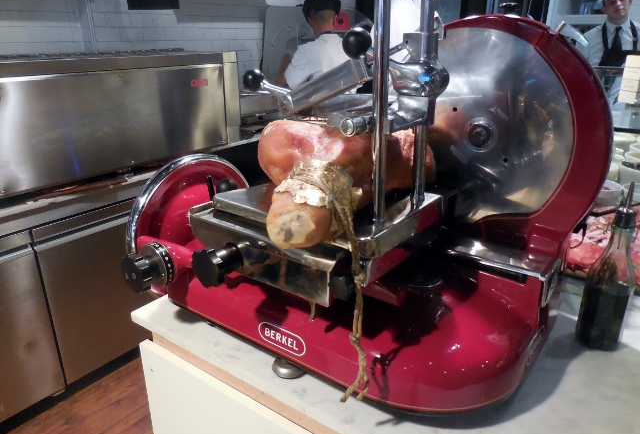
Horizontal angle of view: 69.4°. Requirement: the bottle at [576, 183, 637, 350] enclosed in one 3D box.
[{"bbox_3d":[0.415,0.072,0.651,0.053,0.246,0.053,3,21,10],"label":"bottle"}]

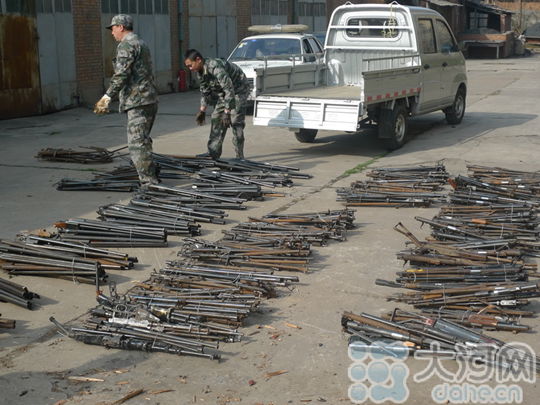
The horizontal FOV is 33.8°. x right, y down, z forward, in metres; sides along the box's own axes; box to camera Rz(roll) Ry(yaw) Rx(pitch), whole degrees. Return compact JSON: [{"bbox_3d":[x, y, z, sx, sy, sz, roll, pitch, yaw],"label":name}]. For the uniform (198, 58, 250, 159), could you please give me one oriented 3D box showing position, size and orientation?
[{"bbox_3d":[-0.564,-1.186,11.068,0.600,1.200,0.500,-6,13,-27],"label":"uniform"}]

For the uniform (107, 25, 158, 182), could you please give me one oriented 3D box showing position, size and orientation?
[{"bbox_3d":[-1.403,-0.999,9.187,0.500,1.560,0.500,1,12,7],"label":"uniform"}]

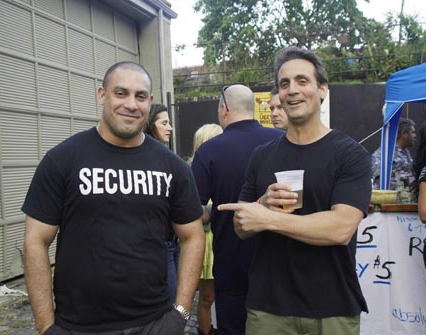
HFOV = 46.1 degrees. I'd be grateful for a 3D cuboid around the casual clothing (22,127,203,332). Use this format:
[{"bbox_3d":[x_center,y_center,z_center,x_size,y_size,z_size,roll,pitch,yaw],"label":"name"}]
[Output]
[{"bbox_3d":[-0.336,0.211,1.680,0.580,0.675,0.340,-3,2,-22],"label":"casual clothing"}]

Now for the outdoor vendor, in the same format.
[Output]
[{"bbox_3d":[1.543,0.449,4.176,0.360,1.720,0.500,-1,2,32],"label":"outdoor vendor"}]

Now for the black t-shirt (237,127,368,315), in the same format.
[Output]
[{"bbox_3d":[0.316,0.191,1.710,0.500,0.635,0.300,-1,2,28],"label":"black t-shirt"}]

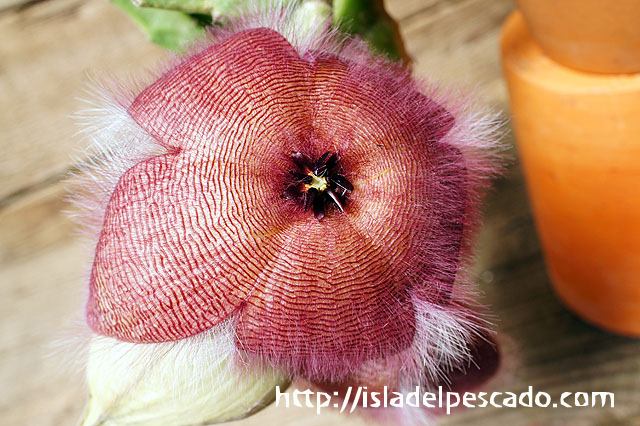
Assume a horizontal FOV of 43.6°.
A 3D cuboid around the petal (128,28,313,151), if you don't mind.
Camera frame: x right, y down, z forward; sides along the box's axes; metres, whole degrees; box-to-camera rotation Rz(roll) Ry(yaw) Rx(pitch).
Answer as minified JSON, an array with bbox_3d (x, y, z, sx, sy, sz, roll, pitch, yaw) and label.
[{"bbox_3d":[-0.028,-0.036,0.246,0.046,0.020,0.050,43,83,12],"label":"petal"}]

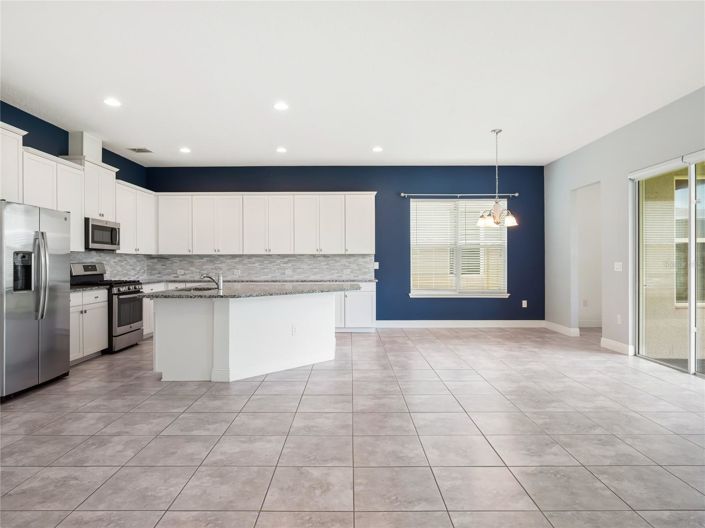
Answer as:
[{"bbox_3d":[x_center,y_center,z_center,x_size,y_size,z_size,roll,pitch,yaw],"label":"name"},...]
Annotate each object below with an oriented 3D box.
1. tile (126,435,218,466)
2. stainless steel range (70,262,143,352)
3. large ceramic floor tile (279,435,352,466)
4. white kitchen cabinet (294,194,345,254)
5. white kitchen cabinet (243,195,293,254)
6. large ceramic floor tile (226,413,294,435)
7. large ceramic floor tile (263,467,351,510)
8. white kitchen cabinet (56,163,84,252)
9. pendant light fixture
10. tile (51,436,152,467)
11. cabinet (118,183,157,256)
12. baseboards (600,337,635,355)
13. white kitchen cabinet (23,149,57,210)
[{"bbox_3d":[-1.146,1.215,2.652,0.460,0.010,0.436,0,0,0],"label":"tile"},{"bbox_3d":[-3.525,0.615,5.820,0.690,1.190,0.755,0,0,0],"label":"stainless steel range"},{"bbox_3d":[-0.226,1.215,2.655,0.460,0.010,0.436,0,0,0],"label":"large ceramic floor tile"},{"bbox_3d":[-0.589,-0.717,7.520,0.915,1.090,0.340,0,0,0],"label":"white kitchen cabinet"},{"bbox_3d":[-1.520,-0.715,7.500,0.920,1.080,0.330,0,0,0],"label":"white kitchen cabinet"},{"bbox_3d":[-0.676,1.215,3.082,0.455,0.012,0.443,0,0,0],"label":"large ceramic floor tile"},{"bbox_3d":[-0.225,1.217,2.218,0.460,0.010,0.436,0,0,0],"label":"large ceramic floor tile"},{"bbox_3d":[-3.740,-0.700,5.180,0.330,1.075,0.507,0,0,0],"label":"white kitchen cabinet"},{"bbox_3d":[2.020,-1.180,5.670,0.580,1.340,0.570,0,0,0],"label":"pendant light fixture"},{"bbox_3d":[-1.591,1.218,2.648,0.455,0.012,0.443,0,0,0],"label":"tile"},{"bbox_3d":[-3.700,-0.715,6.750,0.340,1.090,1.200,0,0,-1],"label":"cabinet"},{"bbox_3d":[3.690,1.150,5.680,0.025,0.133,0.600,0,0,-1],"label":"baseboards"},{"bbox_3d":[-3.740,-0.700,4.670,0.330,1.075,0.507,0,0,0],"label":"white kitchen cabinet"}]

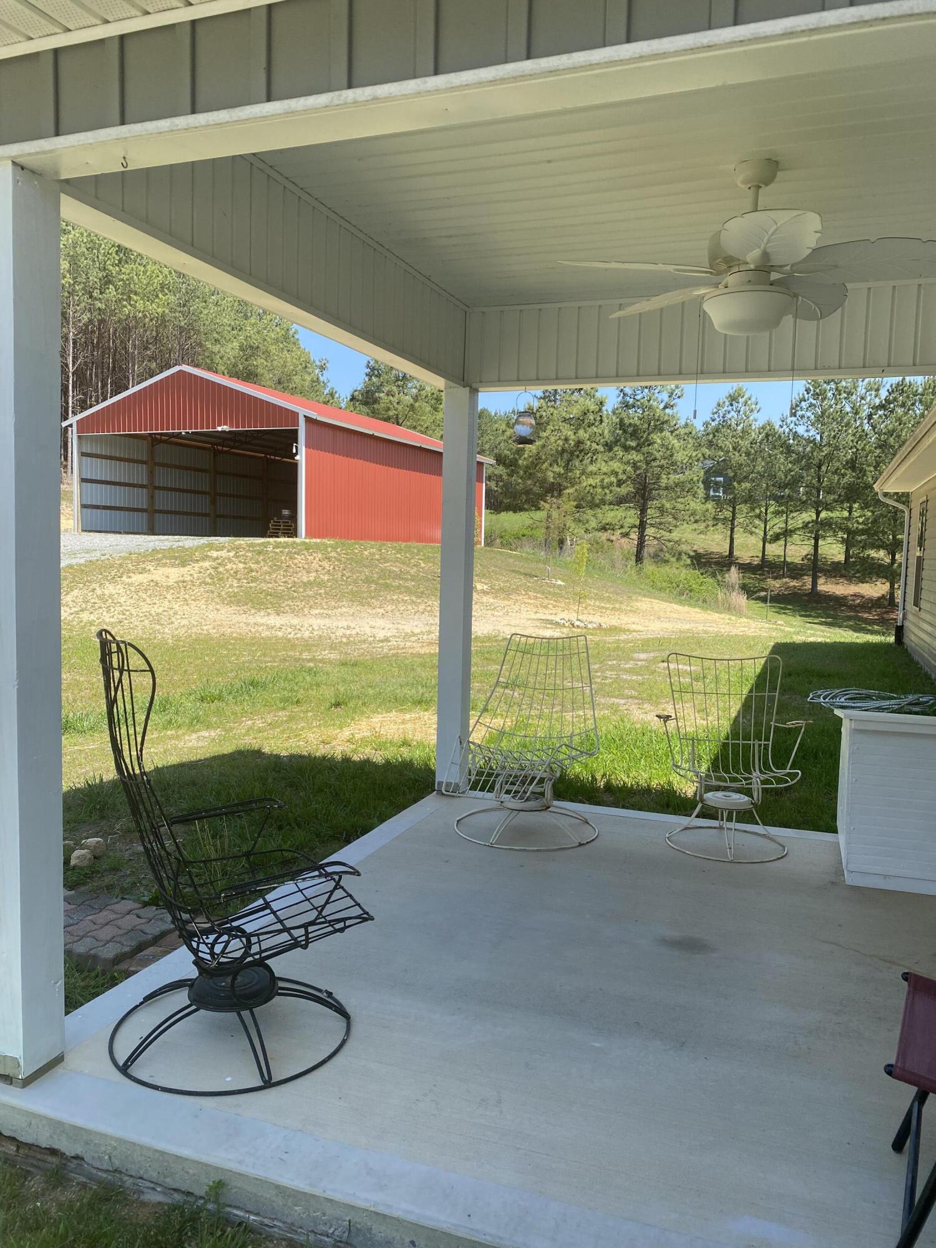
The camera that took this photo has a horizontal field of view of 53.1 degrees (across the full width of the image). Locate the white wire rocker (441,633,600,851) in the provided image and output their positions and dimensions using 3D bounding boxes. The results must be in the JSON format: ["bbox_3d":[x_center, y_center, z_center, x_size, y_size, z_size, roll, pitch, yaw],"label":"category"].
[{"bbox_3d":[0.257,0.543,4.490,0.690,0.945,0.930,3,5,22],"label":"white wire rocker"}]

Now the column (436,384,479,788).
[{"bbox_3d":[-0.067,-0.160,5.191,0.142,2.220,0.142,3,5,20],"label":"column"}]

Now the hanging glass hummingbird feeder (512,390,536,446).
[{"bbox_3d":[0.298,-1.080,4.901,0.127,0.287,0.127,2,4,0],"label":"hanging glass hummingbird feeder"}]

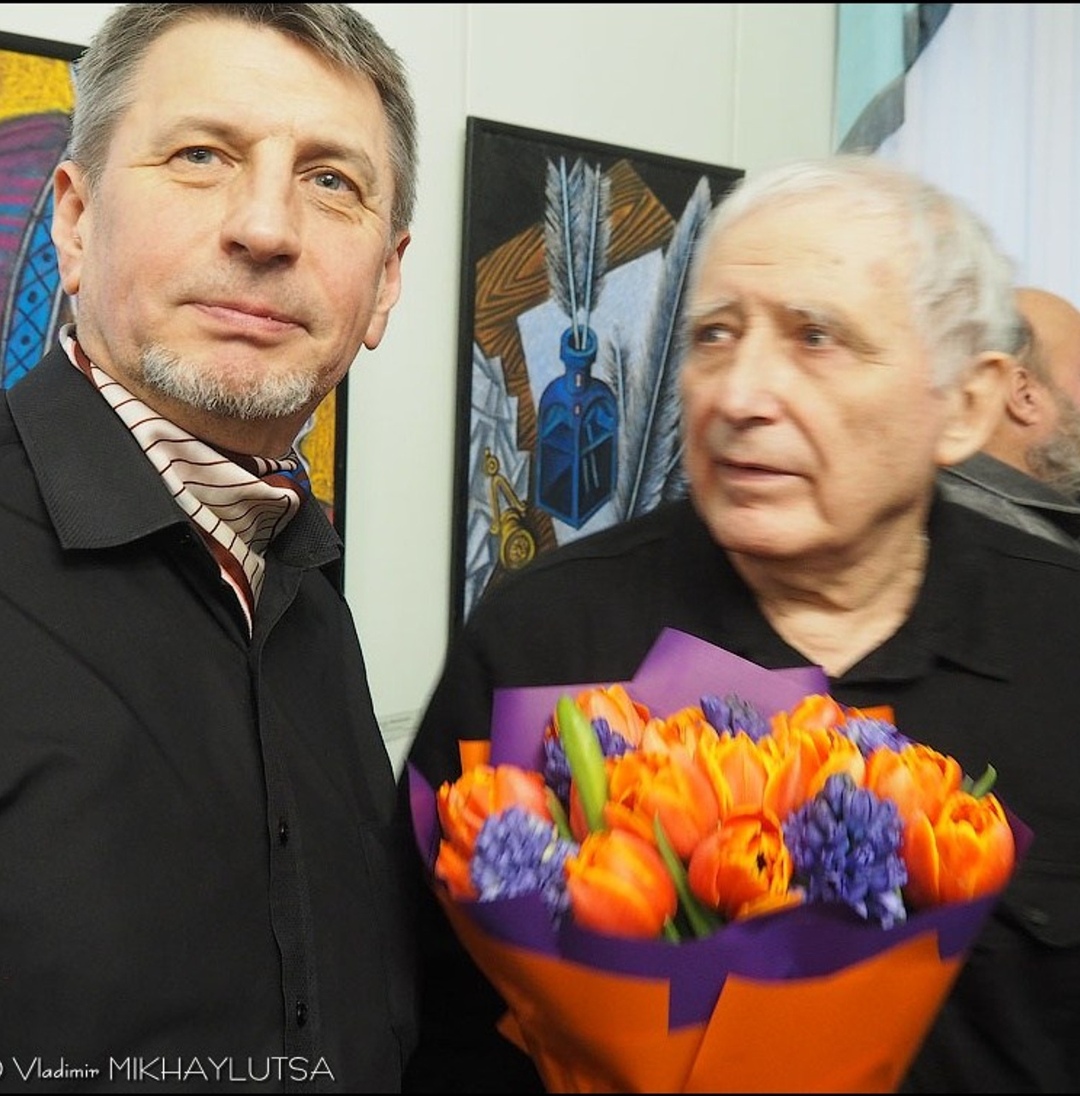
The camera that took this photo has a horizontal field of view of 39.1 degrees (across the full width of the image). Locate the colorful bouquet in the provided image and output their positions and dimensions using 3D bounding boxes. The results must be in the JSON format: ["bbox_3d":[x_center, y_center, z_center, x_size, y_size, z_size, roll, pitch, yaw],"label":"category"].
[{"bbox_3d":[0.094,0.262,0.760,0.300,0.420,0.260,-1,15,5],"label":"colorful bouquet"}]

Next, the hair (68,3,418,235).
[{"bbox_3d":[-0.153,-0.212,0.785,0.175,0.170,0.200,9,0,-20],"label":"hair"}]

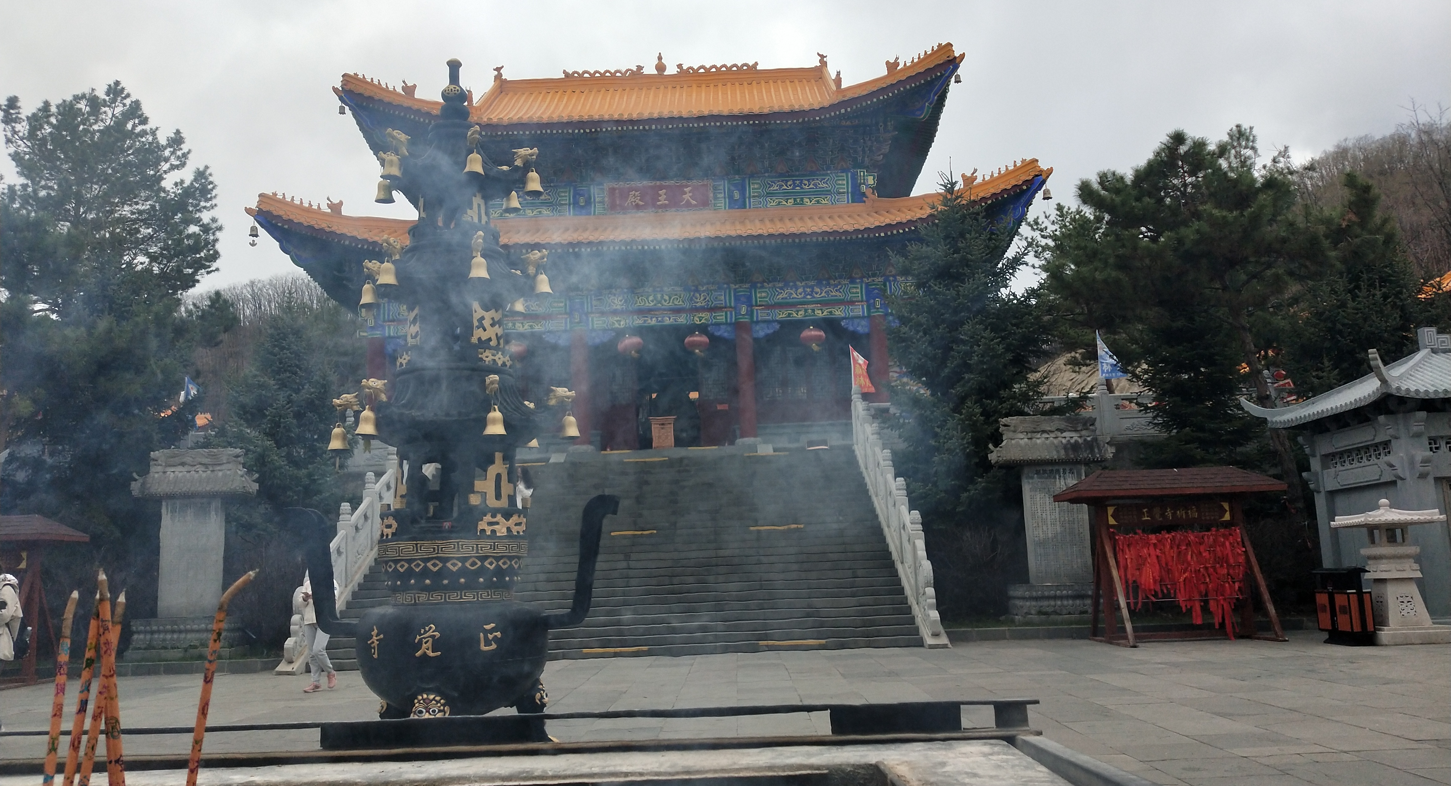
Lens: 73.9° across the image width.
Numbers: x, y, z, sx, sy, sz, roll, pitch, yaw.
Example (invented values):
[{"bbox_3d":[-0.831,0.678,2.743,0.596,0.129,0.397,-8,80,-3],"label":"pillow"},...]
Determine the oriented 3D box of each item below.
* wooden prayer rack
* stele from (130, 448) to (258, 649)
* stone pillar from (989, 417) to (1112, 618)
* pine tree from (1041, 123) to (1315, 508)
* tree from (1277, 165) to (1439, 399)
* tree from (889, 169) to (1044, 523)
[{"bbox_3d":[7.058,2.521,15.106,3.100,2.670,1.650,-2,-9,0],"label":"wooden prayer rack"},{"bbox_3d":[-9.711,2.823,17.595,1.980,3.665,0.850,-2,-9,0],"label":"stele"},{"bbox_3d":[5.946,2.245,17.598,1.980,3.665,0.850,-2,-9,0],"label":"stone pillar"},{"bbox_3d":[9.570,-1.012,20.118,5.600,9.642,5.200,-2,-9,0],"label":"pine tree"},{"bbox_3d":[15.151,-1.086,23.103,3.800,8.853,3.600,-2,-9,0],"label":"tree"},{"bbox_3d":[5.331,-0.468,20.993,3.350,9.156,3.300,-2,-9,0],"label":"tree"}]

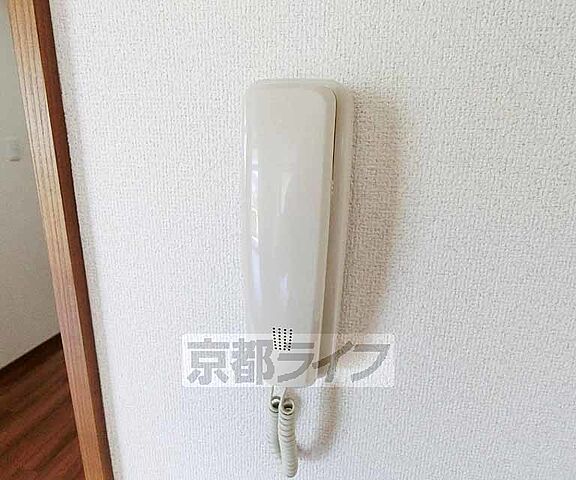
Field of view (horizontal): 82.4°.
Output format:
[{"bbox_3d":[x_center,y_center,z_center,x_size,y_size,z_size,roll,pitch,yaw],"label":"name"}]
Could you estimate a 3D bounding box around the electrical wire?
[{"bbox_3d":[-0.003,0.142,0.254,0.022,0.076,0.030,3,13,8],"label":"electrical wire"}]

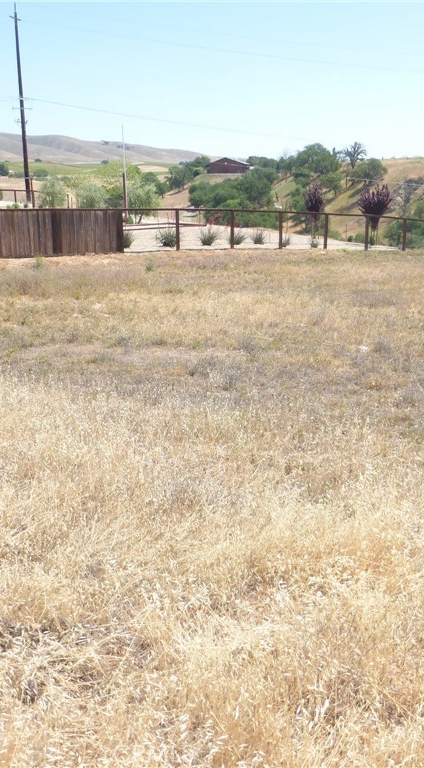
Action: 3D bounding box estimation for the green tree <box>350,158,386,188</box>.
[{"bbox_3d":[36.974,-49.951,167.742,8.870,6.340,8.000,0,16,0],"label":"green tree"}]

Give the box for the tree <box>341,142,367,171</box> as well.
[{"bbox_3d":[36.336,-58.057,181.045,6.960,6.680,6.200,0,16,0],"label":"tree"}]

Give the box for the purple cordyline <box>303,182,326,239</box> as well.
[{"bbox_3d":[5.630,-9.503,39.000,1.099,3.055,1.099,1,15,8],"label":"purple cordyline"}]

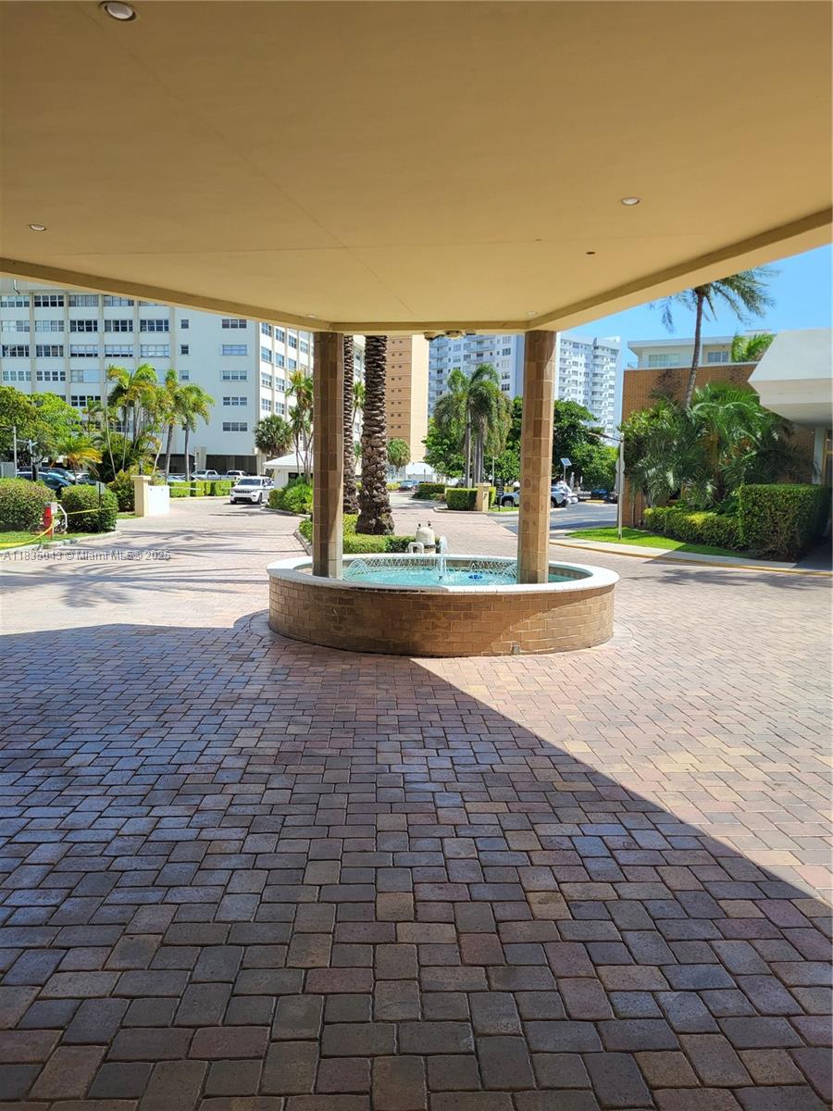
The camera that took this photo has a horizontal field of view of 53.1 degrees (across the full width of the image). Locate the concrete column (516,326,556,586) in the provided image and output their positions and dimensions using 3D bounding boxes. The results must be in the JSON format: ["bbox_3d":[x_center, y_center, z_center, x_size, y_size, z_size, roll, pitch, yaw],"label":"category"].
[{"bbox_3d":[1.314,-0.966,9.097,0.340,2.920,0.340,1,6,0],"label":"concrete column"}]

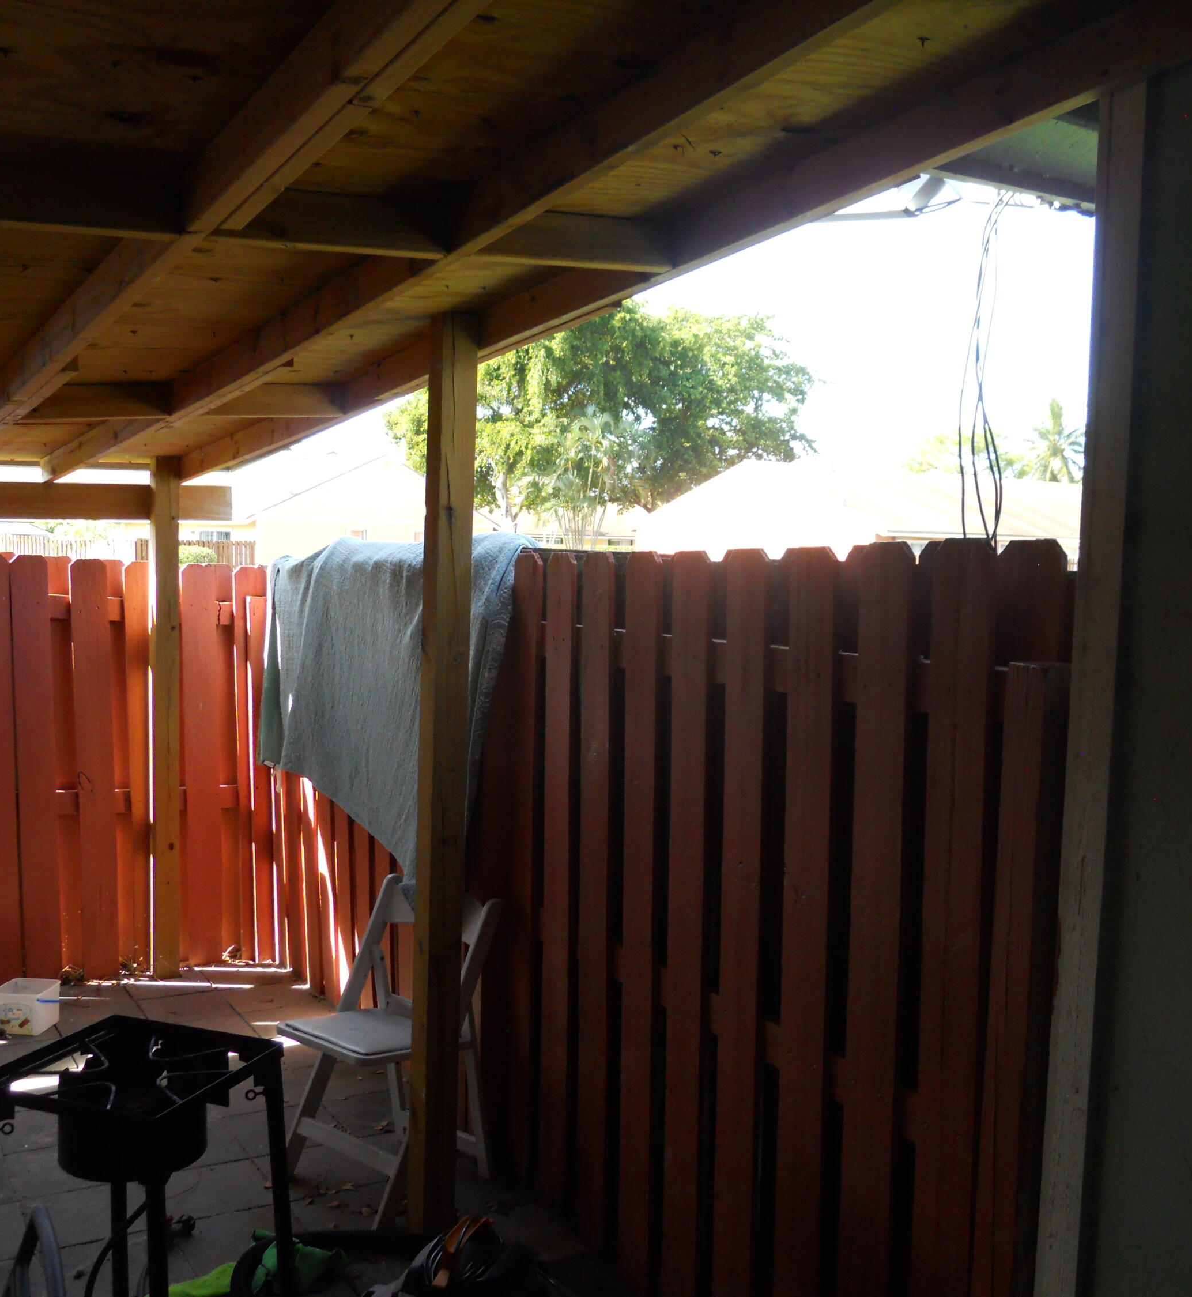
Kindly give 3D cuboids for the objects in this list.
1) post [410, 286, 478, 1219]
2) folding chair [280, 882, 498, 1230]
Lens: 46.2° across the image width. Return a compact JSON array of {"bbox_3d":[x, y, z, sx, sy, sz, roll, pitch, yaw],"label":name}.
[{"bbox_3d":[-0.388,0.344,3.526,0.089,2.335,0.089,-1,5,-31],"label":"post"},{"bbox_3d":[-0.559,1.076,3.833,0.450,0.780,0.480,6,6,43],"label":"folding chair"}]

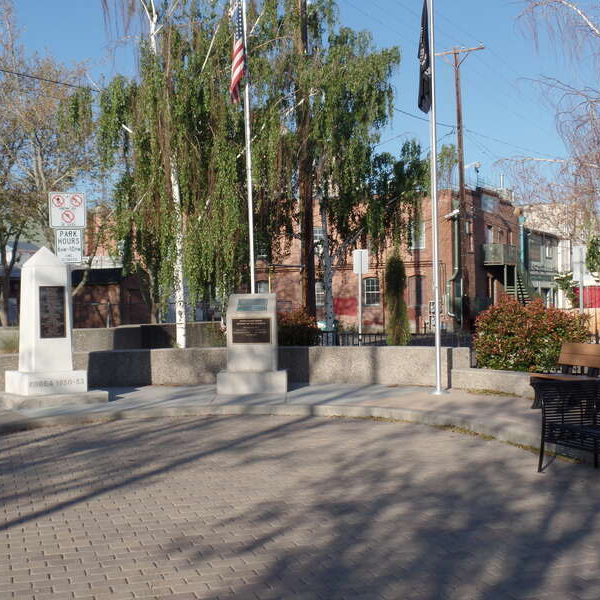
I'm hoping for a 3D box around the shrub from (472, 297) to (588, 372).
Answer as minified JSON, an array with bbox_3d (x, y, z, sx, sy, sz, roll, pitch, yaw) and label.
[{"bbox_3d":[3.620,0.580,15.100,1.720,1.250,1.450,-1,0,14],"label":"shrub"}]

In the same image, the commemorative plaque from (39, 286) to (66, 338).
[{"bbox_3d":[-3.650,0.185,14.350,0.395,0.760,0.040,-1,-2,-33],"label":"commemorative plaque"}]

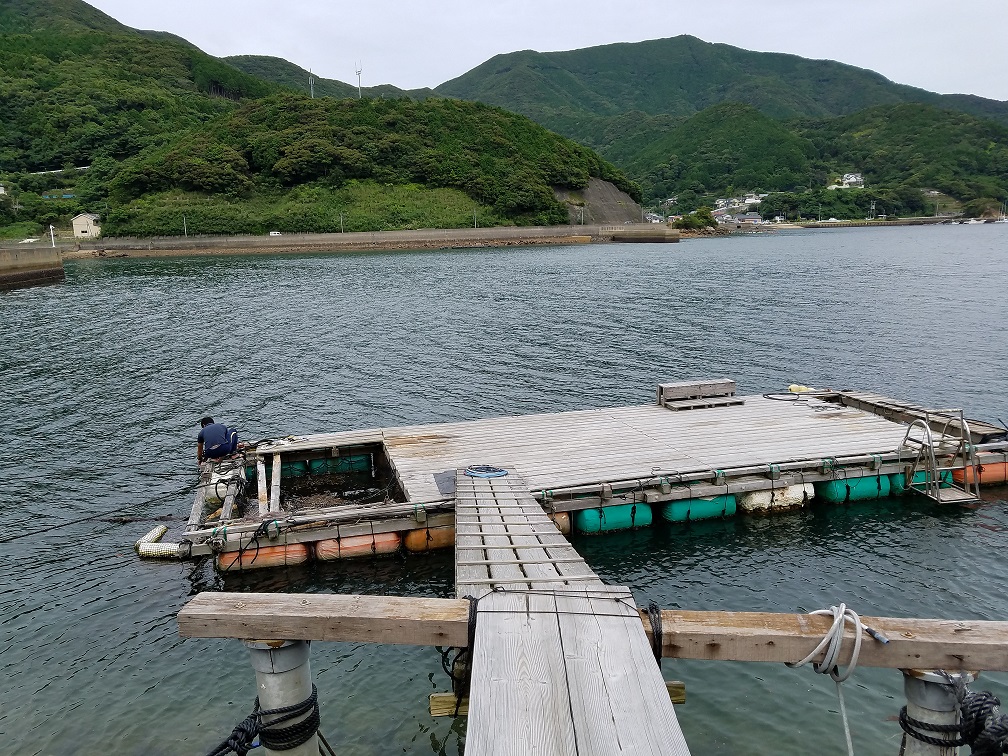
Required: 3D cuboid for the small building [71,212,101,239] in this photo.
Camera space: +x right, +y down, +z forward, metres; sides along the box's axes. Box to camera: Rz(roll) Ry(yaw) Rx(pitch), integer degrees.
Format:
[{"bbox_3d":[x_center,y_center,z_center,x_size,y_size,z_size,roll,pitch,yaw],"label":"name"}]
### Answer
[{"bbox_3d":[-131.430,-47.880,238.720,6.100,7.250,6.800,-4,11,-11],"label":"small building"}]

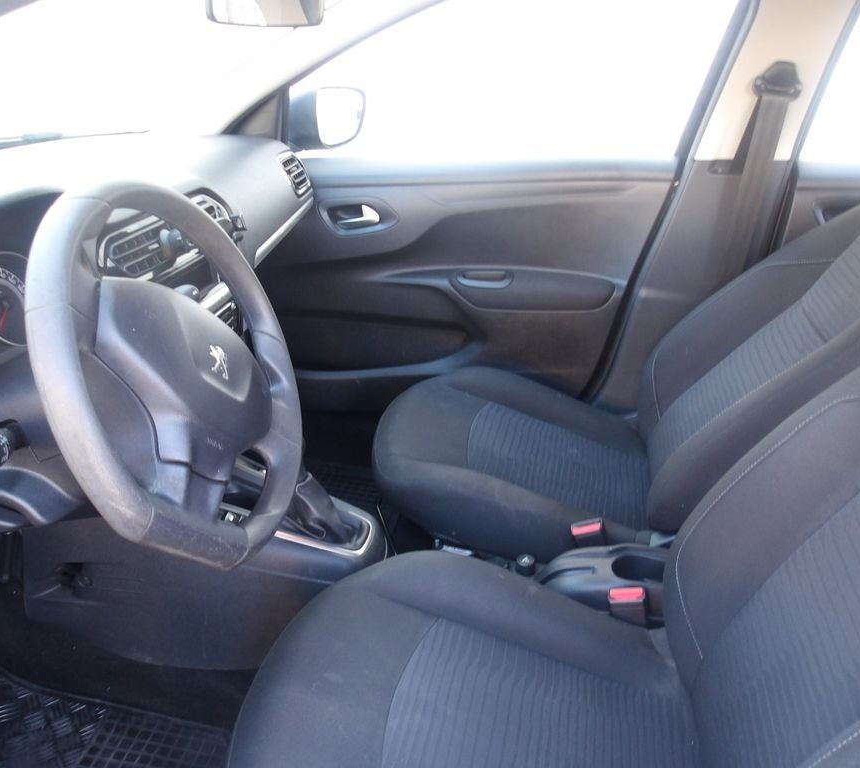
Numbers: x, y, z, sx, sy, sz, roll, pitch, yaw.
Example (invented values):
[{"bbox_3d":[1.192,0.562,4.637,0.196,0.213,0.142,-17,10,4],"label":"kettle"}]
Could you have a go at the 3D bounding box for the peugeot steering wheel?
[{"bbox_3d":[-0.242,-0.007,0.769,0.100,0.370,0.380,-17,-20,17],"label":"peugeot steering wheel"}]

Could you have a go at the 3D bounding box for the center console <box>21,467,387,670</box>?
[{"bbox_3d":[-0.337,0.273,1.252,0.550,0.290,0.230,4,20,10],"label":"center console"}]

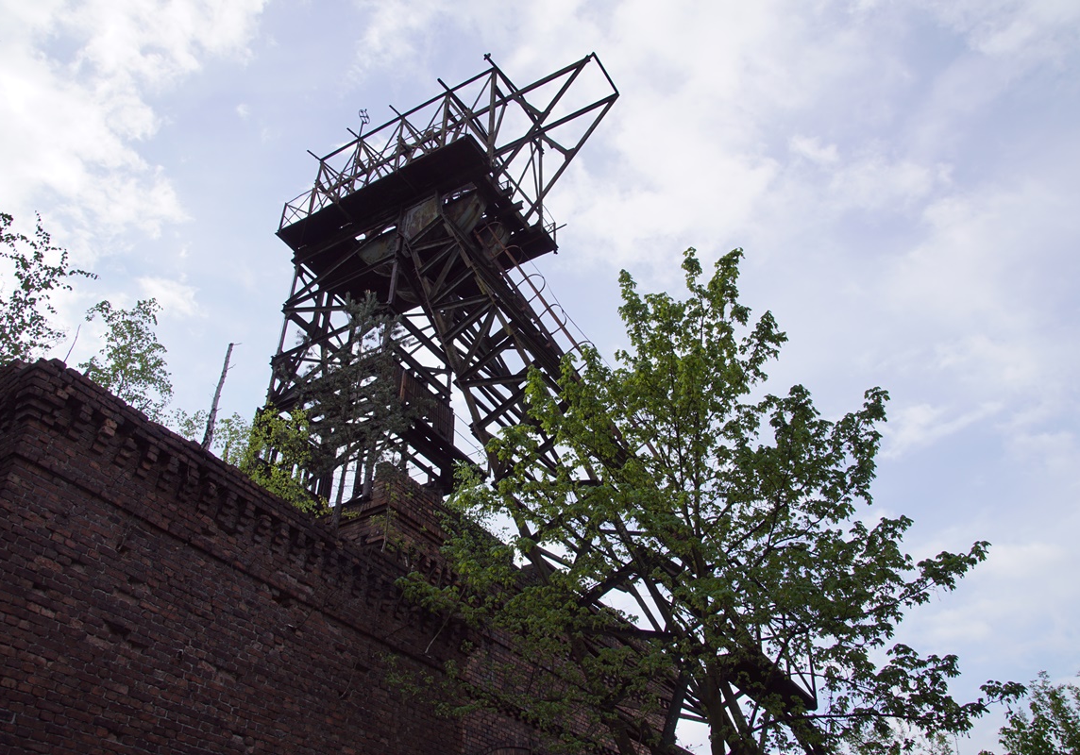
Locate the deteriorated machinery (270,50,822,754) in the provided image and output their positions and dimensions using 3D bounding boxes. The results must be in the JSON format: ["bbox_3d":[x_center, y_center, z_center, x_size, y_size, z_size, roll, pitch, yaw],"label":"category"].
[{"bbox_3d":[-0.544,1.355,18.196,13.748,23.186,7.488,-20,-41,23],"label":"deteriorated machinery"}]

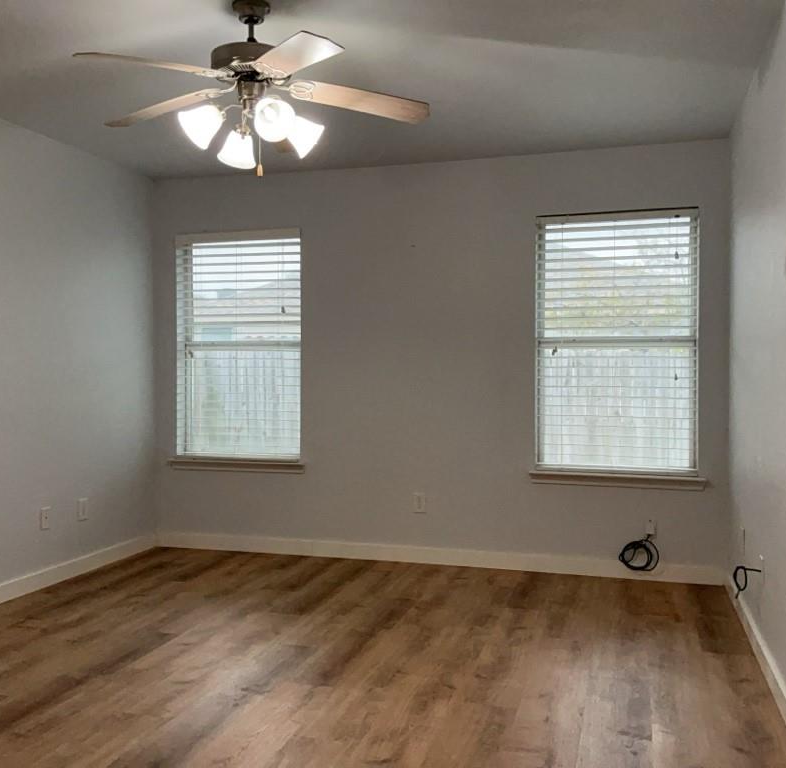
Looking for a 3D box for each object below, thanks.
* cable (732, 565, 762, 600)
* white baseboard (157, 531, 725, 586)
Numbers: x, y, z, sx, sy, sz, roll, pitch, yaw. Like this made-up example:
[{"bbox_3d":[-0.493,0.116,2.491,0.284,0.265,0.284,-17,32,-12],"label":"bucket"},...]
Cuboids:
[{"bbox_3d":[1.399,0.783,3.156,0.100,0.130,0.085,0,1,17],"label":"cable"},{"bbox_3d":[0.112,1.041,4.824,3.510,0.096,0.015,0,1,17],"label":"white baseboard"}]

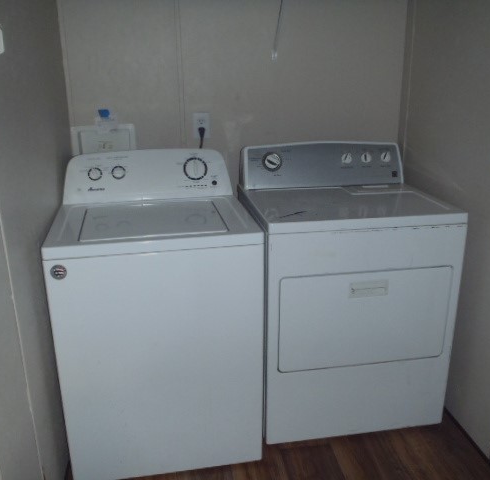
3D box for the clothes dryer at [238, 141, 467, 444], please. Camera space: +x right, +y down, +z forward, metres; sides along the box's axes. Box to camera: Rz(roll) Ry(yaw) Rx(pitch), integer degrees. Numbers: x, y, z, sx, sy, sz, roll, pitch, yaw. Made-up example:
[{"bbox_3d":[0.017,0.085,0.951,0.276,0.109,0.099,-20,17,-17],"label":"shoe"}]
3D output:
[{"bbox_3d":[0.389,0.171,2.232,0.737,1.100,0.690,-3,18,-9],"label":"clothes dryer"}]

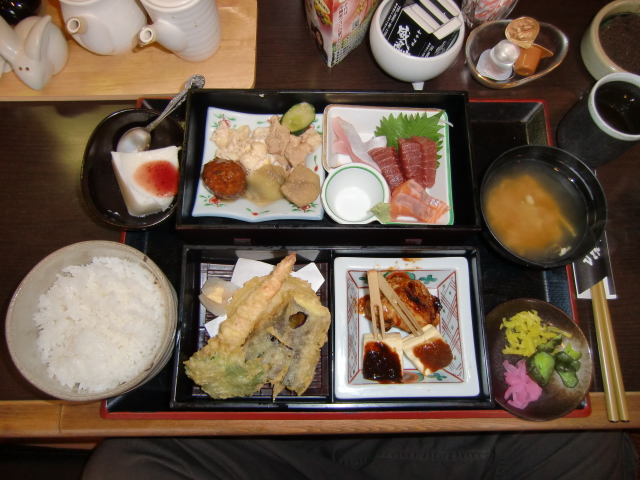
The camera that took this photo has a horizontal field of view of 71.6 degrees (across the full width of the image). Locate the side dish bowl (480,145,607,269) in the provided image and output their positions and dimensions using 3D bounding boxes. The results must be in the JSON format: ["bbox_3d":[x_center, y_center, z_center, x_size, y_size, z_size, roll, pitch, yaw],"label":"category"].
[{"bbox_3d":[0.200,-0.025,0.426,0.114,0.062,0.114,0,76,-1],"label":"side dish bowl"}]

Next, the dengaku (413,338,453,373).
[{"bbox_3d":[0.099,0.101,0.401,0.032,0.014,0.033,-33,79,-8],"label":"dengaku"}]

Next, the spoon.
[{"bbox_3d":[-0.160,-0.121,0.448,0.122,0.020,0.027,-39,79,9],"label":"spoon"}]

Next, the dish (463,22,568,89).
[{"bbox_3d":[0.211,-0.195,0.490,0.111,0.034,0.083,-6,76,-2],"label":"dish"}]

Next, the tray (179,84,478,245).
[{"bbox_3d":[0.008,-0.068,0.434,0.266,0.062,0.136,0,76,-1],"label":"tray"}]

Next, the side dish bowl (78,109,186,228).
[{"bbox_3d":[-0.179,-0.068,0.449,0.106,0.032,0.127,-6,76,-2],"label":"side dish bowl"}]

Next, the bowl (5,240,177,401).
[{"bbox_3d":[-0.190,0.071,0.398,0.133,0.064,0.133,1,78,-6],"label":"bowl"}]

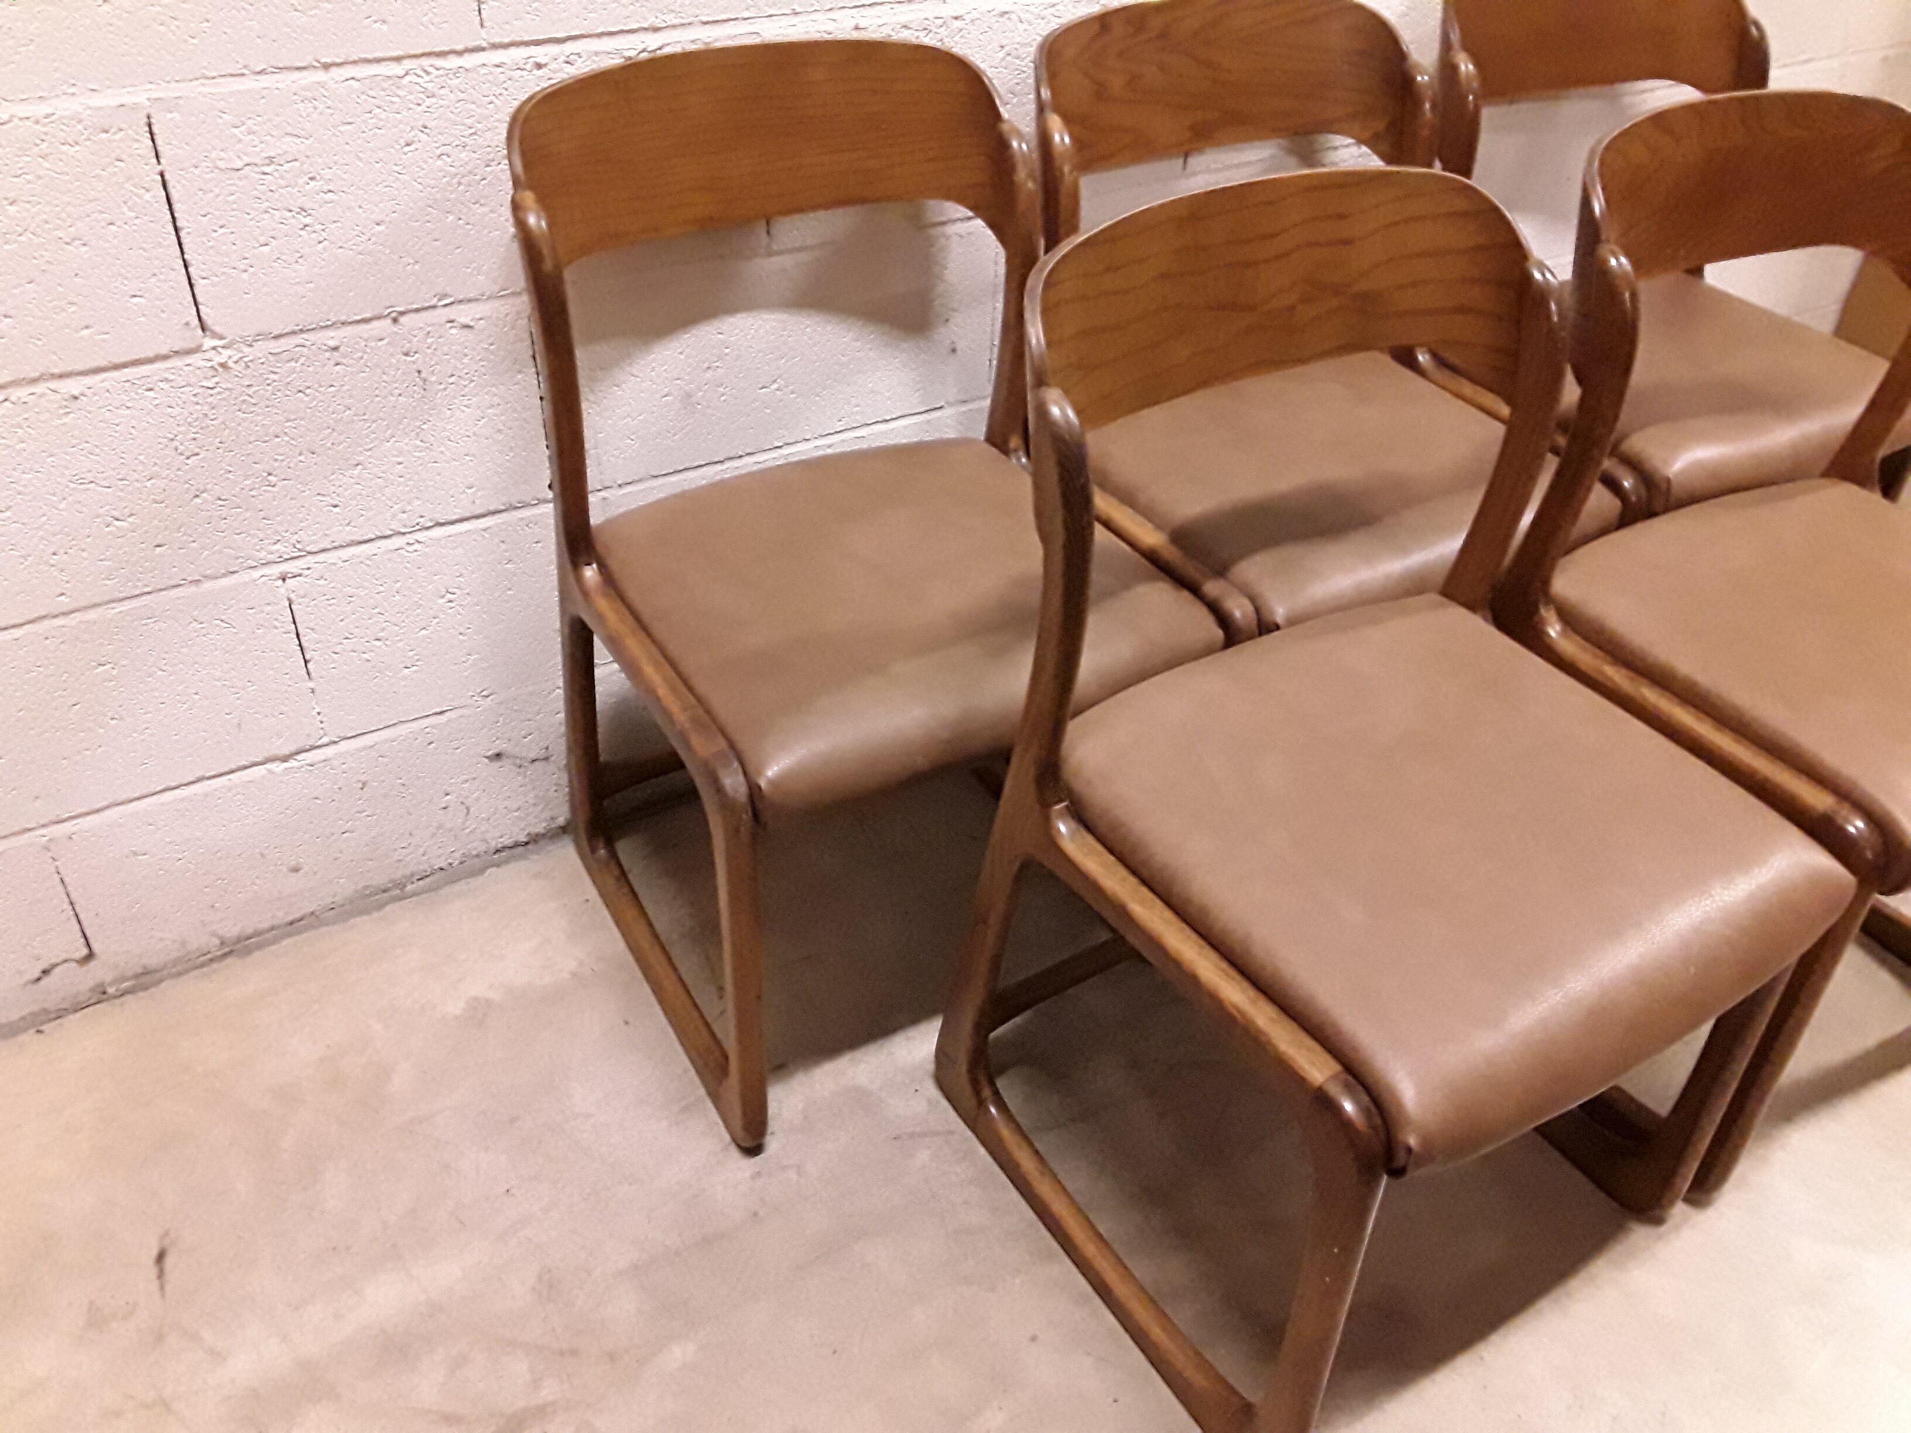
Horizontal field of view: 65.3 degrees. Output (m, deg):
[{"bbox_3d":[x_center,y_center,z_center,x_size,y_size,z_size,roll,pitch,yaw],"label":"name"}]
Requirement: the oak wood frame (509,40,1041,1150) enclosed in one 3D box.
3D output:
[{"bbox_3d":[-0.073,-0.120,1.297,0.473,0.808,0.460,-18,41,-25],"label":"oak wood frame"}]

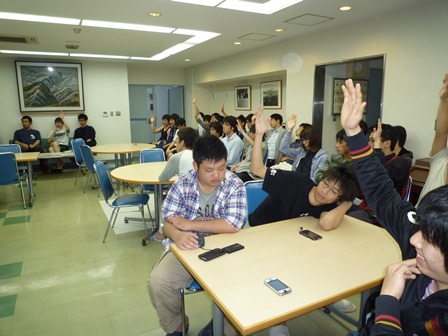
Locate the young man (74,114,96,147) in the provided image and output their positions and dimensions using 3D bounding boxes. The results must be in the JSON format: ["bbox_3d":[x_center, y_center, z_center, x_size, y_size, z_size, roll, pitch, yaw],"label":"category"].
[{"bbox_3d":[-3.208,-0.617,7.560,0.540,1.260,0.820,-6,12,-28],"label":"young man"}]

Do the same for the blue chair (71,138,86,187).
[{"bbox_3d":[-2.444,-0.104,5.986,0.550,0.820,0.460,1,11,9],"label":"blue chair"}]

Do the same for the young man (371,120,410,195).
[{"bbox_3d":[1.351,0.171,3.127,0.750,1.250,0.580,4,12,21],"label":"young man"}]

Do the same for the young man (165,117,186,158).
[{"bbox_3d":[-1.001,-0.448,6.754,0.740,1.200,0.500,-7,13,-32],"label":"young man"}]

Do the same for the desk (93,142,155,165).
[{"bbox_3d":[-1.753,-0.013,5.673,1.200,0.710,1.200,-7,13,-27],"label":"desk"}]

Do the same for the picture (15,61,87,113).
[{"bbox_3d":[-3.958,-1.852,7.446,1.400,1.110,0.050,-6,12,-28],"label":"picture"}]

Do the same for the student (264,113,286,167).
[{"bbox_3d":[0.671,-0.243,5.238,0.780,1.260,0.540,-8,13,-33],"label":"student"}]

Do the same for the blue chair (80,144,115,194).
[{"bbox_3d":[-2.021,0.012,5.361,0.460,0.820,0.550,7,13,34],"label":"blue chair"}]

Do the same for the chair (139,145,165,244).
[{"bbox_3d":[-0.919,0.198,4.347,0.460,0.820,0.560,-4,11,-17],"label":"chair"}]

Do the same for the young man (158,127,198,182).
[{"bbox_3d":[-0.427,0.190,3.293,0.750,1.200,0.550,2,12,13],"label":"young man"}]

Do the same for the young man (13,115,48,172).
[{"bbox_3d":[-4.220,-0.502,7.039,0.640,1.250,0.840,-7,13,-32],"label":"young man"}]

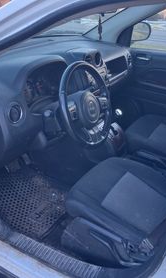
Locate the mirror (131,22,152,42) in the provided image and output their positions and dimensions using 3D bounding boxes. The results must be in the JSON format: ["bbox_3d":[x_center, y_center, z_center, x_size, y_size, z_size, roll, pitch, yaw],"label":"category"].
[{"bbox_3d":[0.437,-0.853,2.371,0.130,0.170,0.250,20,31,36],"label":"mirror"}]

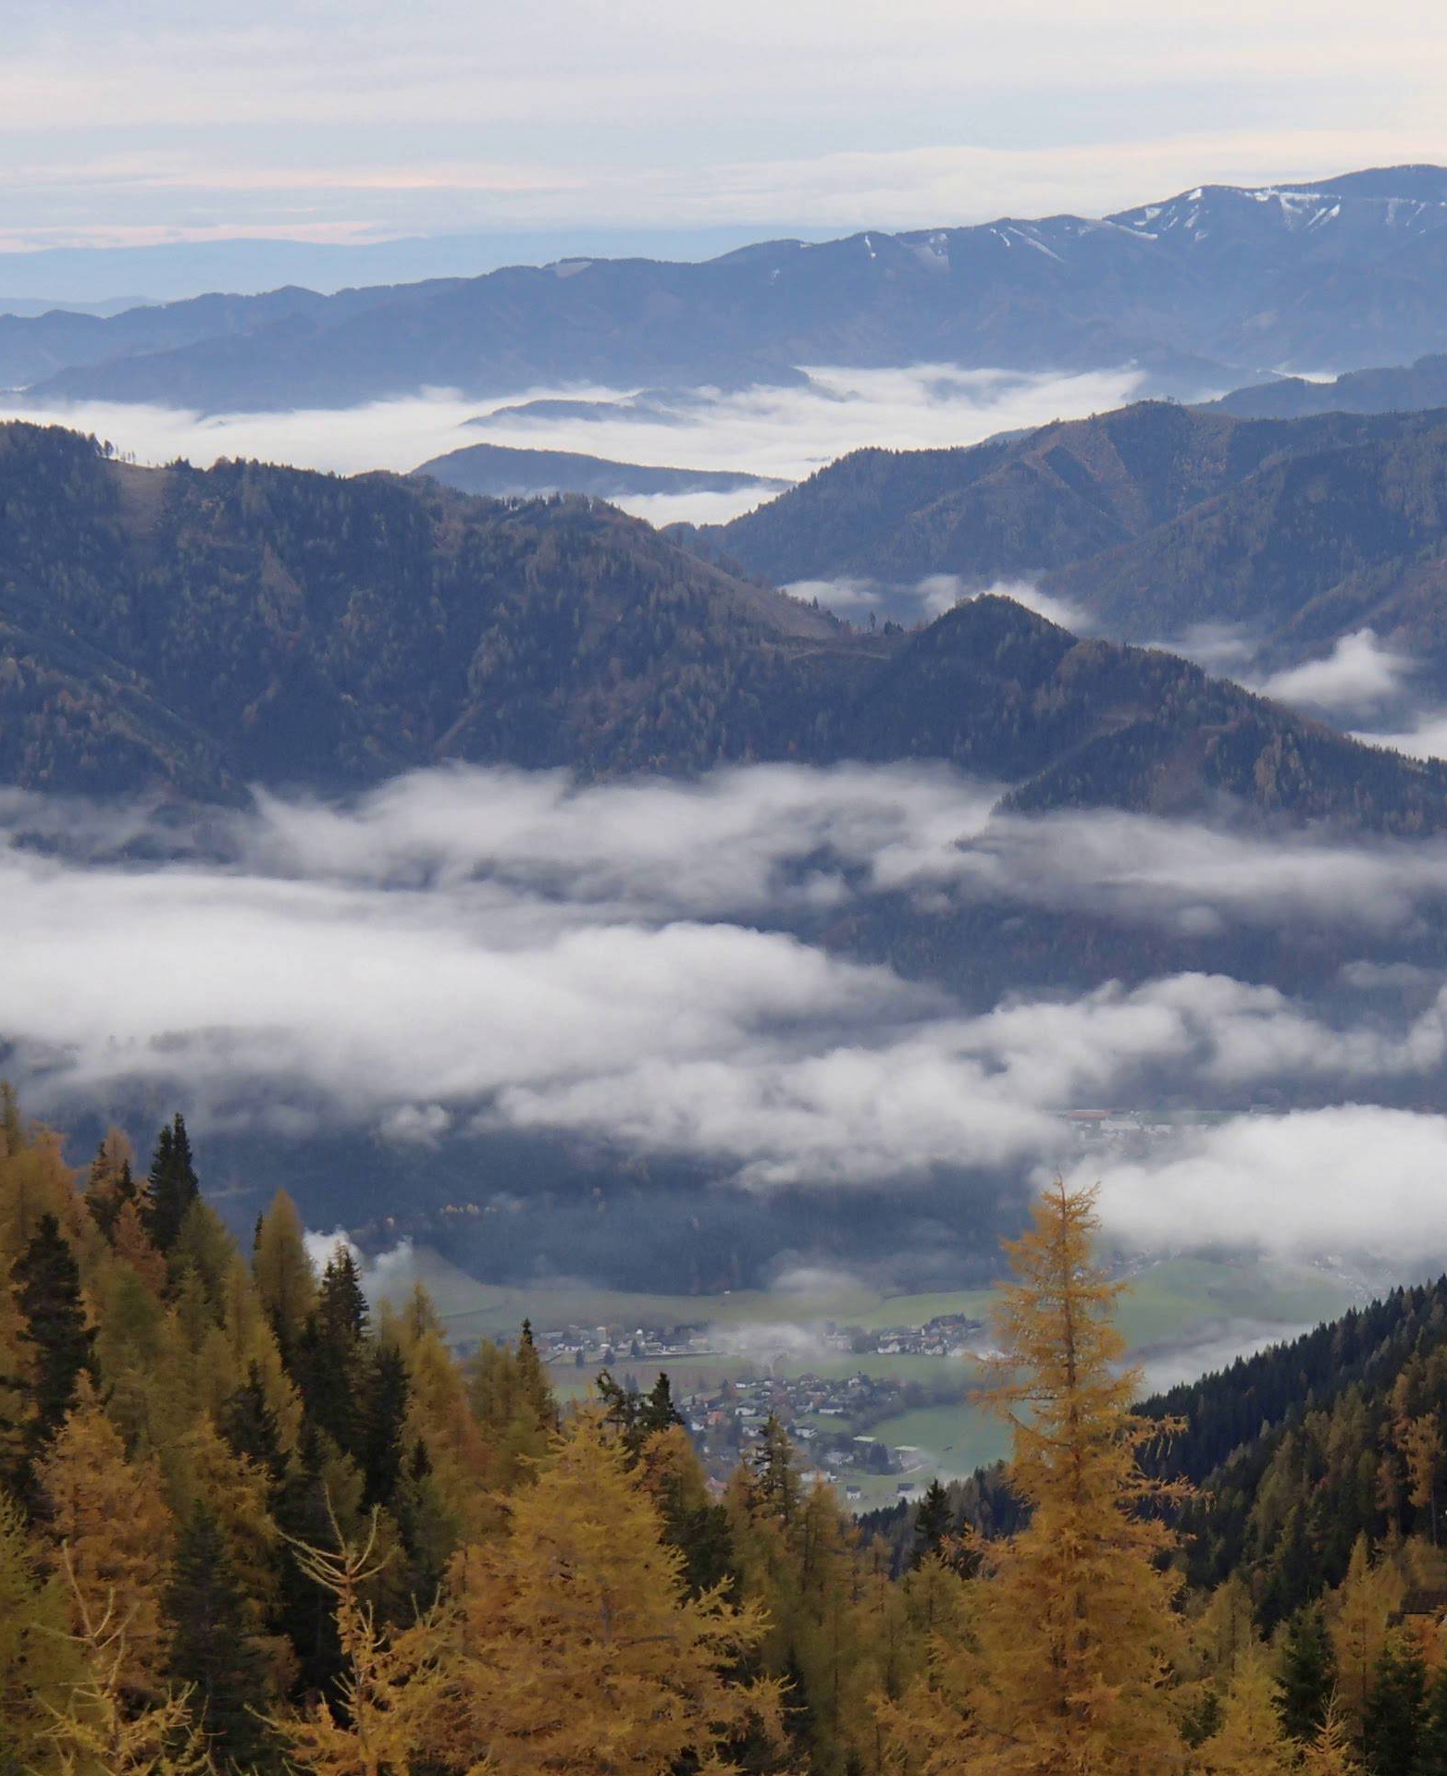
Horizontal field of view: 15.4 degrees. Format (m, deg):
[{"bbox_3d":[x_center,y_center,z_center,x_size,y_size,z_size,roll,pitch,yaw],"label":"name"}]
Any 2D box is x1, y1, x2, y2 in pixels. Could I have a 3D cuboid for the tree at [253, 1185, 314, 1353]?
[{"bbox_3d":[-17.779,17.576,215.643,2.900,11.000,2.900,0,7,0],"label":"tree"}]

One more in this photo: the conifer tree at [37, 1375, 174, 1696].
[{"bbox_3d":[-19.660,20.950,170.000,4.480,11.460,4.480,0,7,0],"label":"conifer tree"}]

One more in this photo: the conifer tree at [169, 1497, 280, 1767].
[{"bbox_3d":[-12.027,18.880,125.526,3.100,9.000,3.100,0,7,0],"label":"conifer tree"}]

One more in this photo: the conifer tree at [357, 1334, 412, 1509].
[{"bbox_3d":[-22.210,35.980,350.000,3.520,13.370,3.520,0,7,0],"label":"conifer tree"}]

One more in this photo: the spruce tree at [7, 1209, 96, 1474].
[{"bbox_3d":[-23.316,17.216,185.701,3.200,12.000,3.200,0,7,0],"label":"spruce tree"}]

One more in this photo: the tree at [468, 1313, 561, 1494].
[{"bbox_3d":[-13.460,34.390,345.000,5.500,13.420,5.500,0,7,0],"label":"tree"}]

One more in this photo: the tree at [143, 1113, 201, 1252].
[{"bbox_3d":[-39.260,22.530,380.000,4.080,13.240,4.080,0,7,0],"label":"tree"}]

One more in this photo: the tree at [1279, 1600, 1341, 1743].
[{"bbox_3d":[13.717,19.730,125.351,1.900,6.000,1.900,0,7,0],"label":"tree"}]

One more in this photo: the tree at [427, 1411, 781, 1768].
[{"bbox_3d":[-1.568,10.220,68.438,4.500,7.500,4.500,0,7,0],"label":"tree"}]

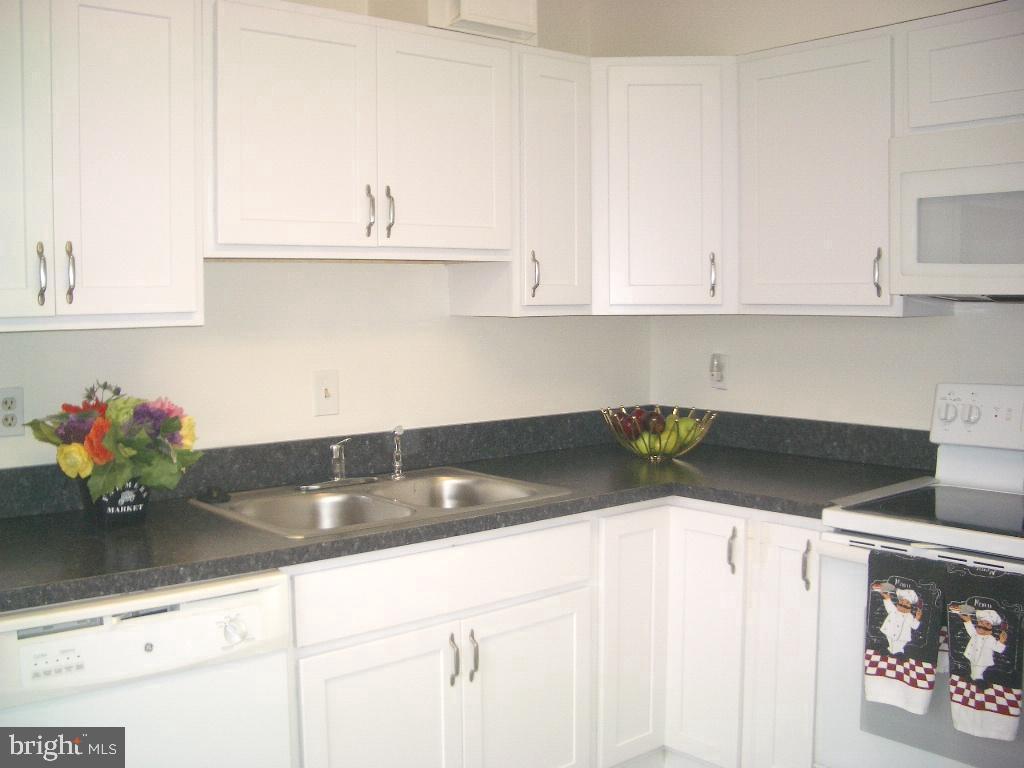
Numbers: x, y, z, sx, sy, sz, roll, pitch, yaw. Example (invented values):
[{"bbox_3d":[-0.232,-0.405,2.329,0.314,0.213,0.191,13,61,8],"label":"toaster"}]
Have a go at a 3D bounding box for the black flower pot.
[{"bbox_3d":[-0.899,0.256,2.335,0.150,0.114,0.145,-4,6,-40],"label":"black flower pot"}]

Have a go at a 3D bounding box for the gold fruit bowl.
[{"bbox_3d":[0.460,0.166,3.249,0.355,0.150,0.355,0,4,0],"label":"gold fruit bowl"}]

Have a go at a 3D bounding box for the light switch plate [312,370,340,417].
[{"bbox_3d":[-0.514,0.026,2.897,0.073,0.120,0.014,-4,6,-40],"label":"light switch plate"}]

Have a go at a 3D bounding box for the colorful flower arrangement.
[{"bbox_3d":[-0.896,0.126,2.325,0.365,0.250,0.300,-4,6,-40],"label":"colorful flower arrangement"}]

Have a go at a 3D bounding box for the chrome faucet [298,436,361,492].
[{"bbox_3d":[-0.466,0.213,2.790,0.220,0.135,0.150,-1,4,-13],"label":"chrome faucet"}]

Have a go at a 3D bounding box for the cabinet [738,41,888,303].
[{"bbox_3d":[0.944,-0.578,2.975,0.320,0.745,0.510,-4,6,-40],"label":"cabinet"}]

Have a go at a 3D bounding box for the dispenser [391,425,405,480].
[{"bbox_3d":[-0.322,0.191,2.946,0.043,0.150,0.050,-4,6,-40],"label":"dispenser"}]

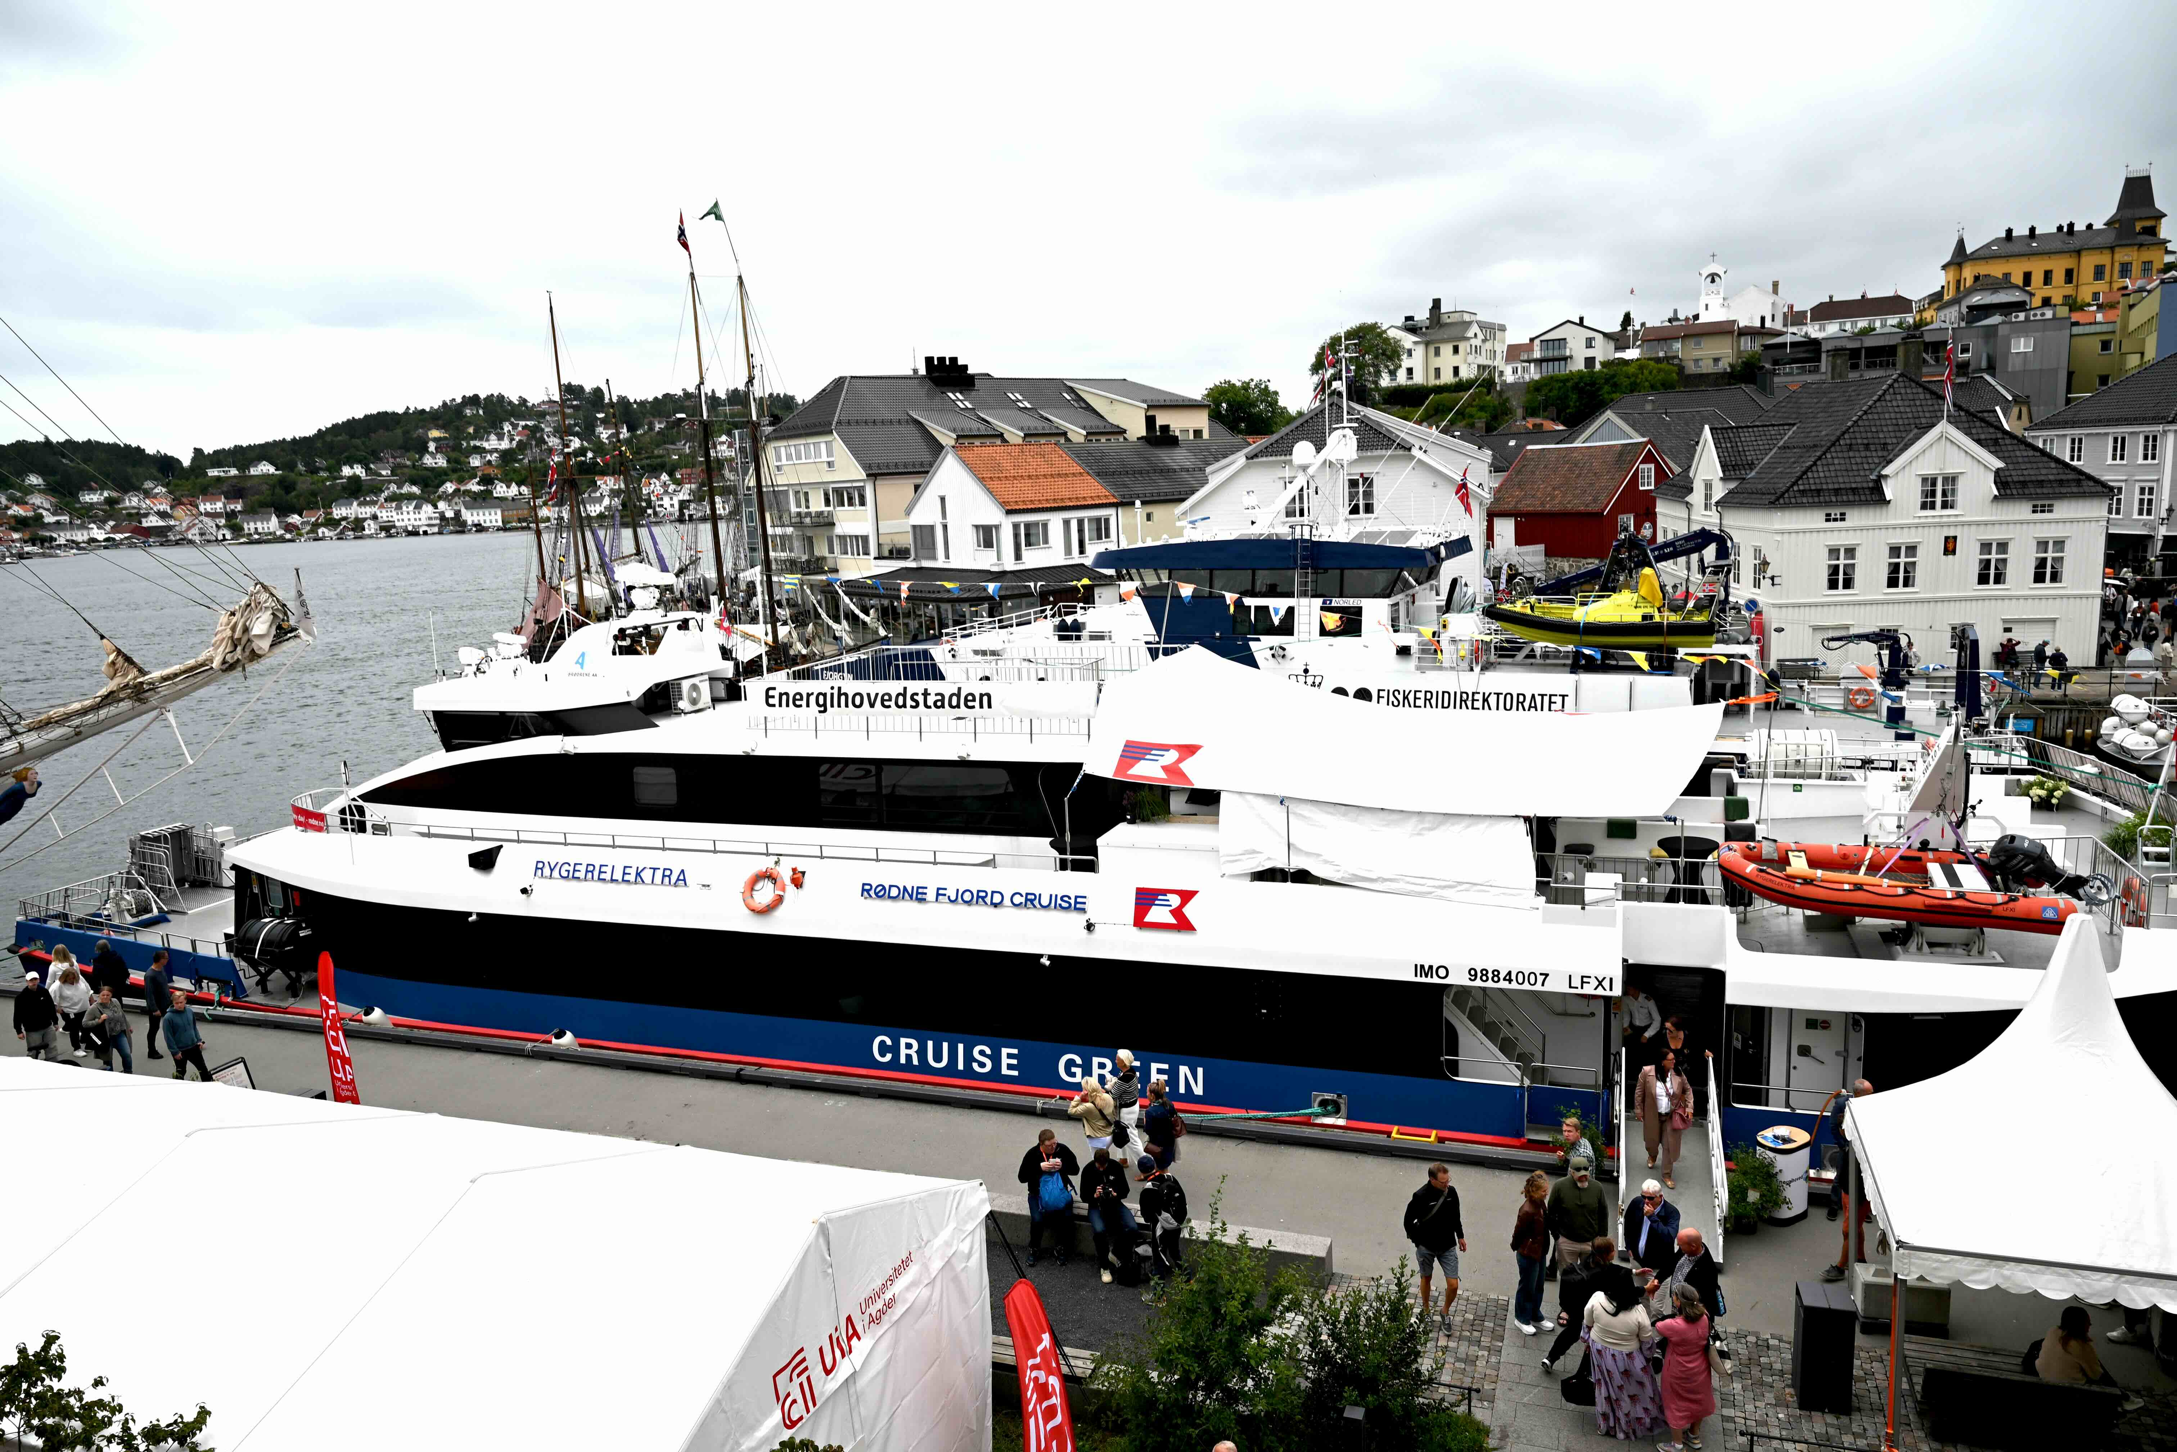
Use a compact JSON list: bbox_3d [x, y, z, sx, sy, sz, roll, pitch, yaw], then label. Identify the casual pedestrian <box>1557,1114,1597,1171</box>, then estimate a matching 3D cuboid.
[{"bbox_3d":[5.136,5.005,15.435,0.450,1.790,0.500,-6,10,-18],"label":"casual pedestrian"}]

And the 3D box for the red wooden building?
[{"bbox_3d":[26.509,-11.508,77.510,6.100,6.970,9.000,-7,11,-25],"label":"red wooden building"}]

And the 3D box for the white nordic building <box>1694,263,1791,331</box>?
[{"bbox_3d":[85.944,-55.437,190.244,12.500,11.000,12.000,4,12,32],"label":"white nordic building"}]

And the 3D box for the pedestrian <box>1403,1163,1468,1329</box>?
[{"bbox_3d":[3.779,5.598,15.668,0.620,1.830,0.450,-4,10,-5],"label":"pedestrian"}]

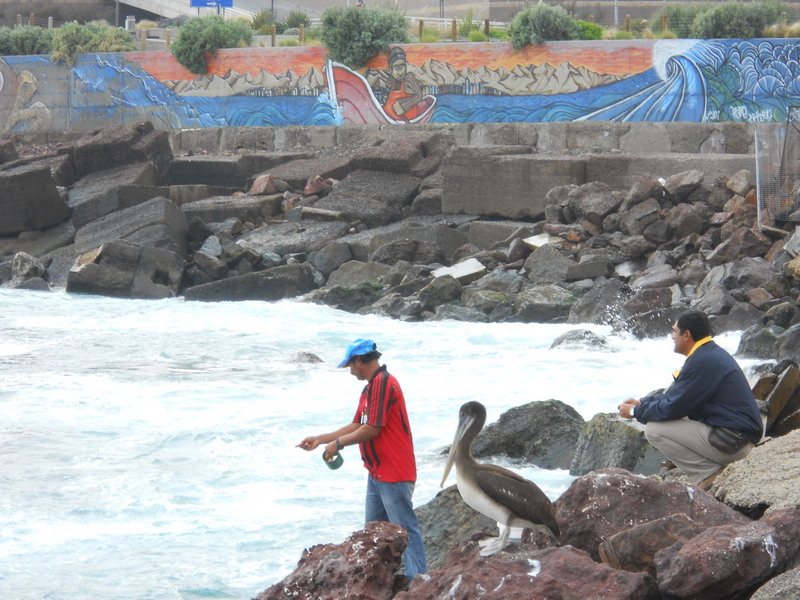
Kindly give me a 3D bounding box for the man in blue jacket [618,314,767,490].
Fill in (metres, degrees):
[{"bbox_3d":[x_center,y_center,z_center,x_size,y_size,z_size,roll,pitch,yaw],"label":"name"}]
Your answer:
[{"bbox_3d":[1.604,0.560,17.100,0.760,1.000,0.580,1,2,13],"label":"man in blue jacket"}]

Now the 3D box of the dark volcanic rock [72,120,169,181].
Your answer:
[{"bbox_3d":[-8.543,-4.556,95.000,3.000,1.800,2.400,0,2,0],"label":"dark volcanic rock"}]

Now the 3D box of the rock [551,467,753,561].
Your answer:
[{"bbox_3d":[1.462,1.258,18.000,1.180,0.581,0.850,0,2,0],"label":"rock"}]

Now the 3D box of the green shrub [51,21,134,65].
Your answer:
[{"bbox_3d":[-9.781,-8.190,98.500,2.600,1.350,1.700,0,2,0],"label":"green shrub"}]

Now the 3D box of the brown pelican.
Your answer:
[{"bbox_3d":[0.513,0.911,15.800,0.600,0.790,0.280,-1,2,-13],"label":"brown pelican"}]

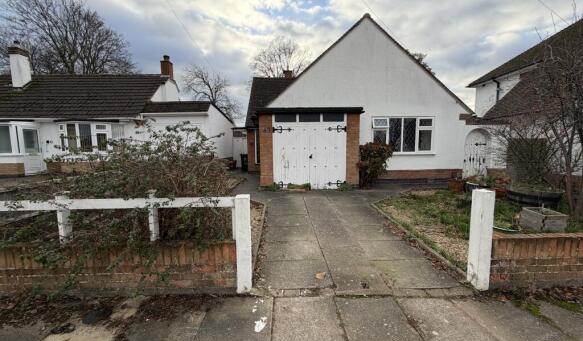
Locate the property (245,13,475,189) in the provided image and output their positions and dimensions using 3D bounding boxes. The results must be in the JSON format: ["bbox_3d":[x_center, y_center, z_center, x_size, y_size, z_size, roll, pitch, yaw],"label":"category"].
[{"bbox_3d":[2.182,-2.874,11.427,8.900,5.990,10.350,0,5,0],"label":"property"}]

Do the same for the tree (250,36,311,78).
[{"bbox_3d":[-1.211,-8.080,27.424,6.380,13.777,6.380,0,5,0],"label":"tree"}]

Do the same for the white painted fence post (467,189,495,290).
[{"bbox_3d":[2.036,0.741,2.540,0.136,1.071,0.136,-1,5,-3],"label":"white painted fence post"}]

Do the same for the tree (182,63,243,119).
[{"bbox_3d":[-6.527,-4.498,19.692,4.641,7.982,4.641,0,5,0],"label":"tree"}]

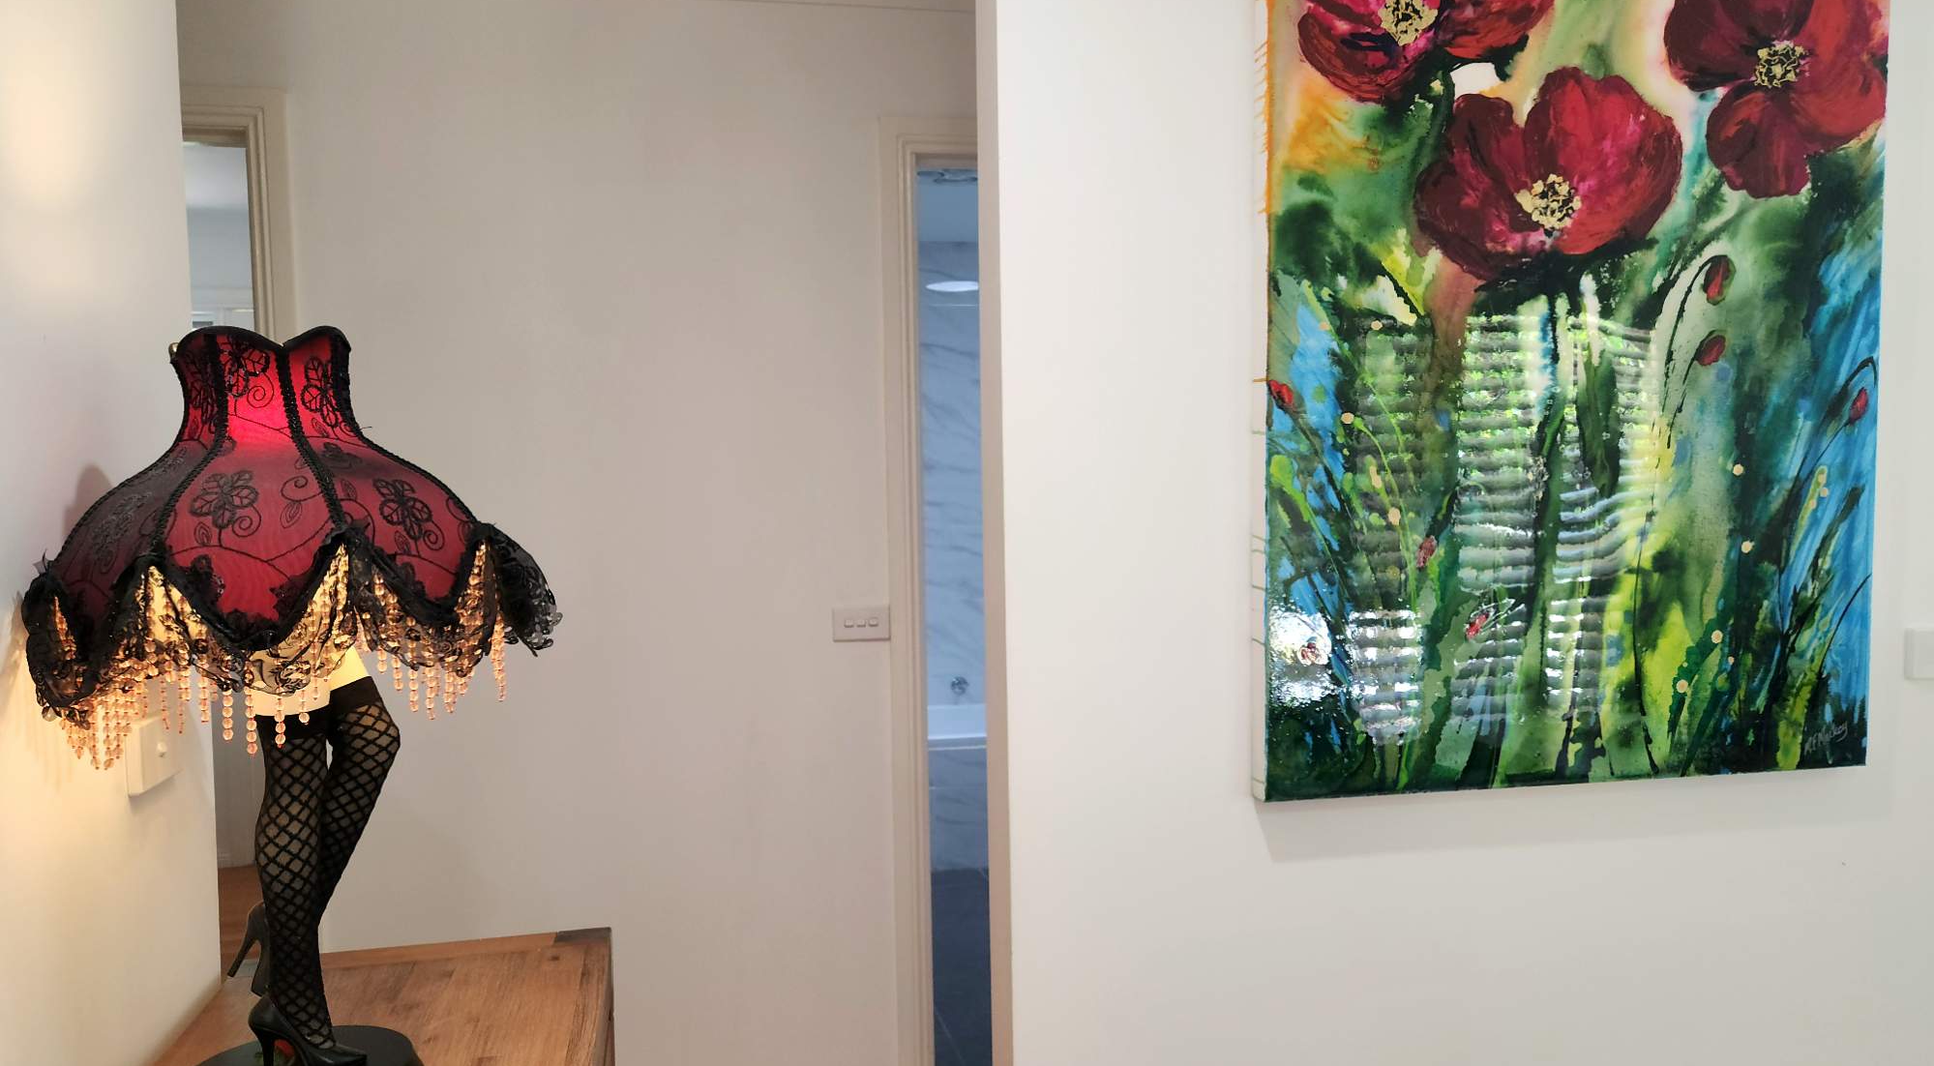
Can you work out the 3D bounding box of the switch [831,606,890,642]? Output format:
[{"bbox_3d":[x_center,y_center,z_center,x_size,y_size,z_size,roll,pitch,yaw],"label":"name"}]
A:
[{"bbox_3d":[-0.213,0.186,2.619,0.115,0.073,0.013,-1,4,-11],"label":"switch"}]

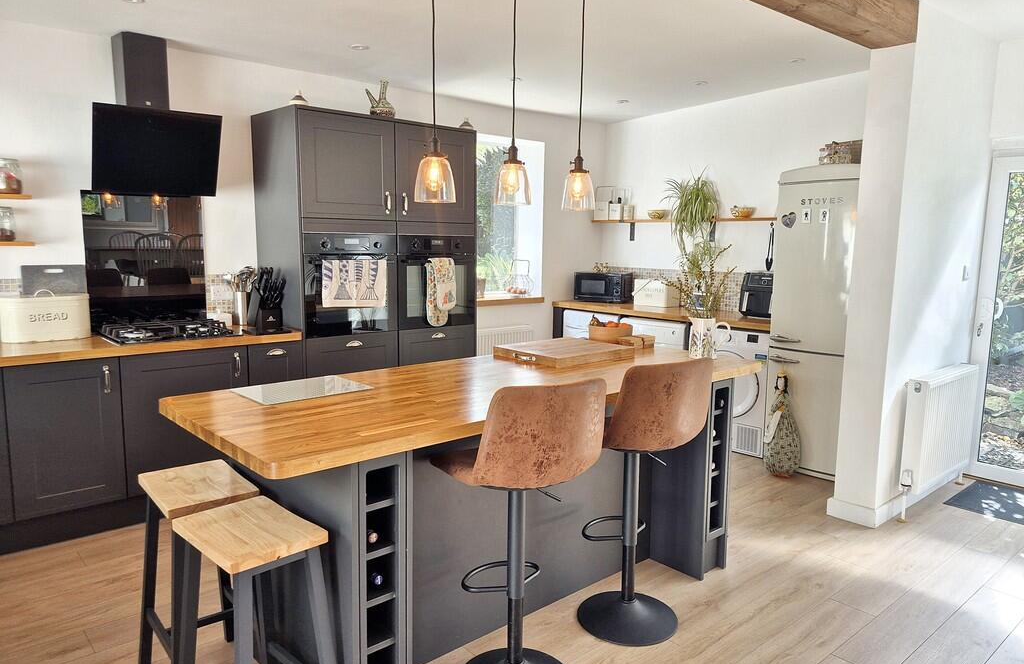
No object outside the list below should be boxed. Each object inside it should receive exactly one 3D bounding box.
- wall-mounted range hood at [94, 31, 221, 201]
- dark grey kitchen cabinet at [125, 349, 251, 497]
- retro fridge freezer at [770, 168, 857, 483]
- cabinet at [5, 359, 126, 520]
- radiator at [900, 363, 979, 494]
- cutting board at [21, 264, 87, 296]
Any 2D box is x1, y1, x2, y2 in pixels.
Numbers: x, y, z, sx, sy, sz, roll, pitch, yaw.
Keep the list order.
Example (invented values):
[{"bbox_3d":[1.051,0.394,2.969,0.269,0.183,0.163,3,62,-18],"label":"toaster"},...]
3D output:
[{"bbox_3d":[-1.885,-1.118,3.563,0.600,0.808,0.360,-6,10,-42],"label":"wall-mounted range hood"},{"bbox_3d":[-1.844,0.427,3.757,0.610,0.710,0.570,-5,9,-38],"label":"dark grey kitchen cabinet"},{"bbox_3d":[2.140,-0.067,4.400,0.660,1.880,0.590,-5,9,-38],"label":"retro fridge freezer"},{"bbox_3d":[-2.206,0.447,3.302,0.440,0.690,0.572,-6,10,-42],"label":"cabinet"},{"bbox_3d":[2.393,0.514,3.798,0.850,0.595,0.095,-6,10,-42],"label":"radiator"},{"bbox_3d":[-2.437,-0.160,3.640,0.285,0.385,0.020,-5,9,-38],"label":"cutting board"}]

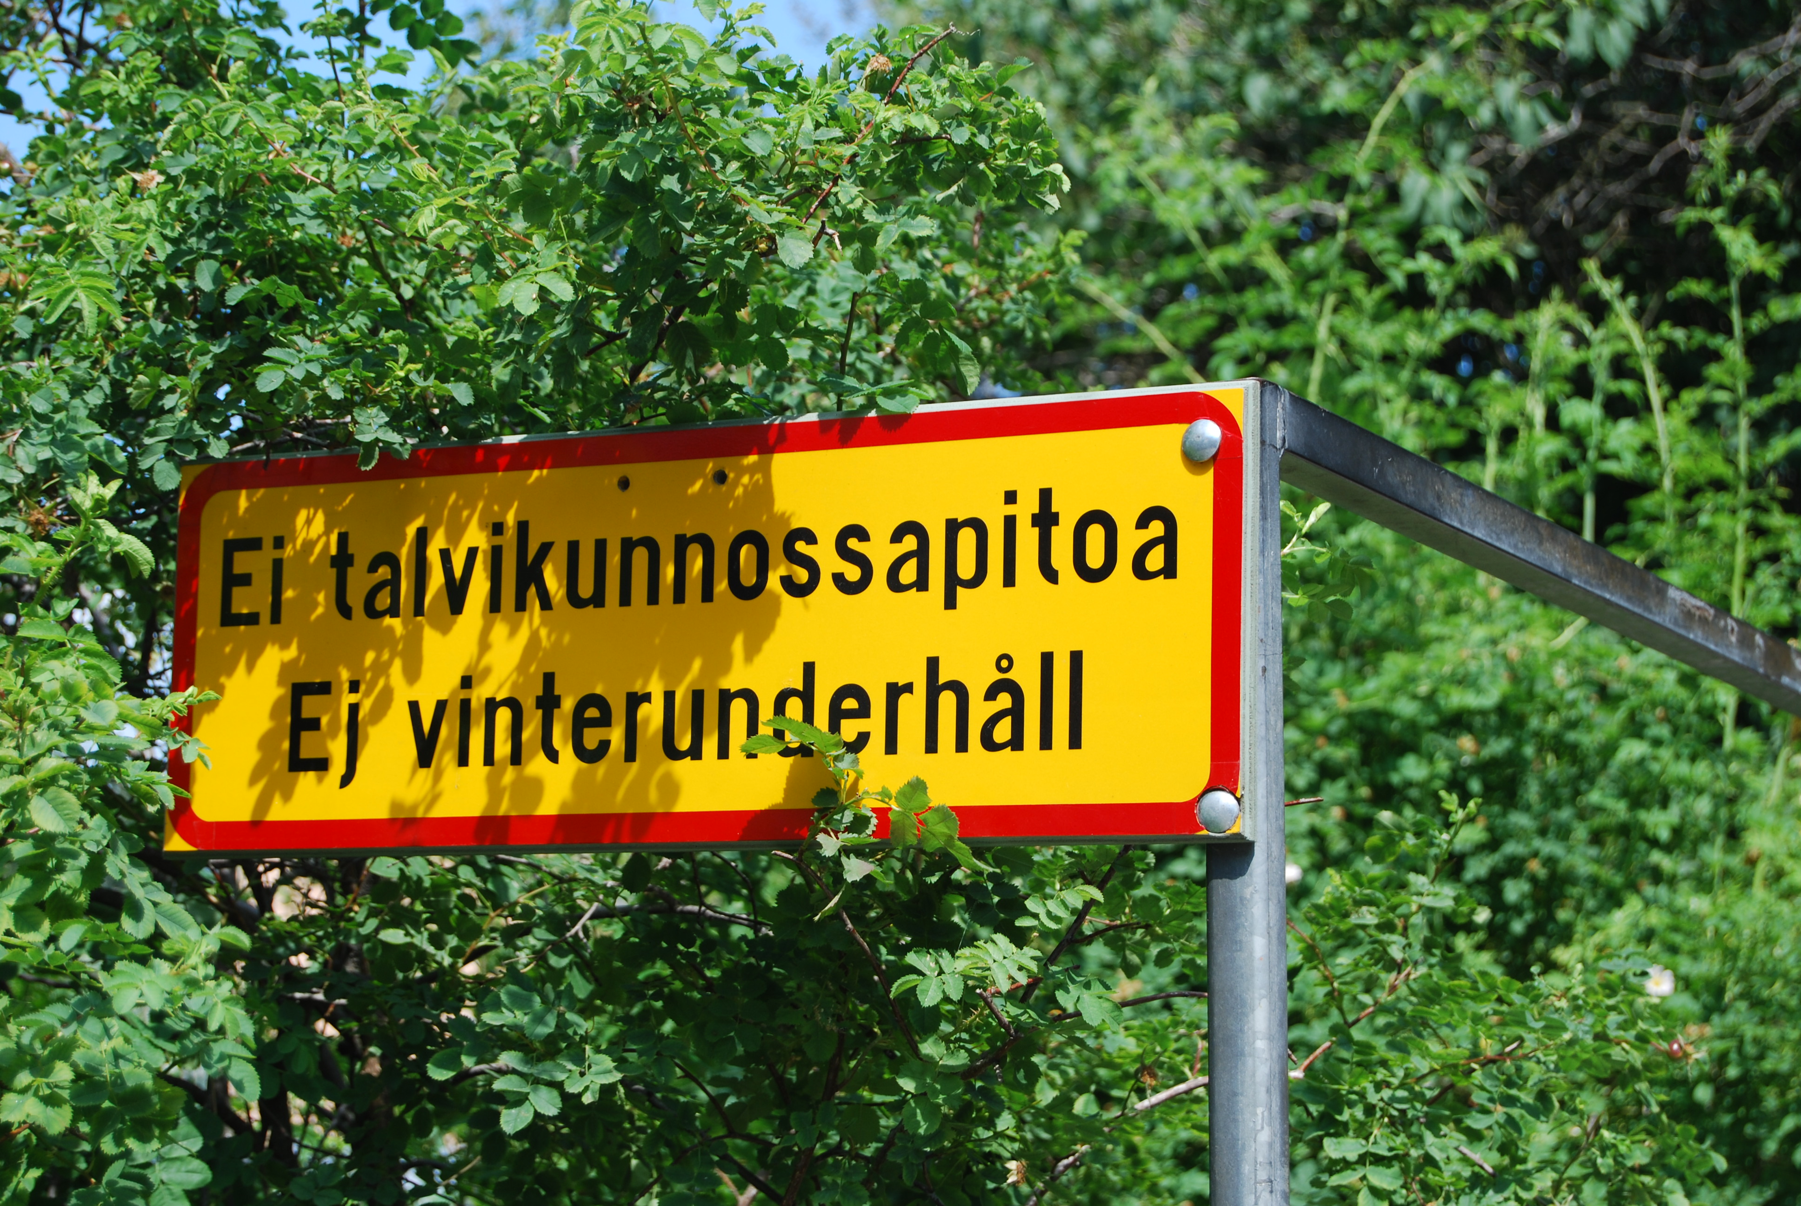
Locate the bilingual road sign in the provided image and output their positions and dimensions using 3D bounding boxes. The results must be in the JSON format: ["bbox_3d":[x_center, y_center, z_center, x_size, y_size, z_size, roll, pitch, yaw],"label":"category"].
[{"bbox_3d":[-0.161,0.025,2.955,0.905,0.305,0.022,-3,-8,29],"label":"bilingual road sign"}]

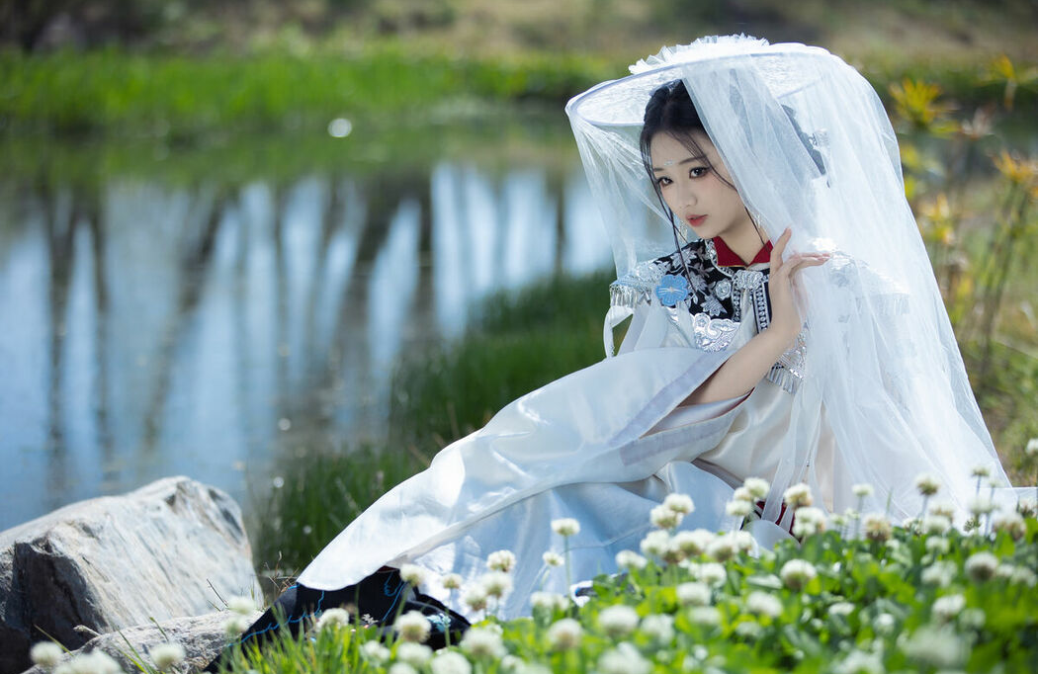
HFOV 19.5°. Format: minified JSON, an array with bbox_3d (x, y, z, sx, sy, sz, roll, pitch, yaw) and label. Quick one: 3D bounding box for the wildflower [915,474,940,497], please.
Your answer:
[{"bbox_3d":[0.589,0.213,4.370,0.036,0.030,0.035,0,7,0],"label":"wildflower"}]

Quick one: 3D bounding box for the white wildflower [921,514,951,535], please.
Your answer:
[{"bbox_3d":[0.600,0.269,4.350,0.041,0.030,0.038,0,6,0],"label":"white wildflower"}]

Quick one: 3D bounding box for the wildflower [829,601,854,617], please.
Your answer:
[{"bbox_3d":[0.426,0.360,4.000,0.033,0.023,0.029,0,6,0],"label":"wildflower"}]

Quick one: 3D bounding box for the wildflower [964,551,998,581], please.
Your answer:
[{"bbox_3d":[0.614,0.304,4.020,0.046,0.038,0.044,0,7,0],"label":"wildflower"}]

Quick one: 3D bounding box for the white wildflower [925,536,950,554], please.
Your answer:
[{"bbox_3d":[0.577,0.287,4.170,0.032,0.026,0.031,0,7,0],"label":"white wildflower"}]

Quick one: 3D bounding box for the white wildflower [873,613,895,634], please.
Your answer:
[{"bbox_3d":[0.465,0.364,3.850,0.029,0.027,0.029,0,6,0],"label":"white wildflower"}]

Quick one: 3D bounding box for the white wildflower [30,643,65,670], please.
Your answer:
[{"bbox_3d":[-0.526,0.356,3.377,0.034,0.029,0.034,0,7,0],"label":"white wildflower"}]

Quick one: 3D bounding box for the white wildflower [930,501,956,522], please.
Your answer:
[{"bbox_3d":[0.553,0.228,3.950,0.032,0.024,0.031,0,7,0],"label":"white wildflower"}]

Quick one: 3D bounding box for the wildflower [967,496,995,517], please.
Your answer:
[{"bbox_3d":[0.656,0.241,4.300,0.038,0.030,0.037,0,7,0],"label":"wildflower"}]

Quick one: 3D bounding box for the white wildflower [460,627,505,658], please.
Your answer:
[{"bbox_3d":[-0.045,0.389,3.850,0.056,0.037,0.046,0,6,0],"label":"white wildflower"}]

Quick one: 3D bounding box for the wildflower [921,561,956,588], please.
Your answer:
[{"bbox_3d":[0.557,0.316,4.020,0.043,0.035,0.042,0,7,0],"label":"wildflower"}]

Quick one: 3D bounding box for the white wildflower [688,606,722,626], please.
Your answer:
[{"bbox_3d":[0.214,0.323,3.500,0.039,0.023,0.038,0,7,0],"label":"white wildflower"}]

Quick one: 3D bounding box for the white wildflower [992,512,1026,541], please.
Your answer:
[{"bbox_3d":[0.666,0.257,4.116,0.044,0.038,0.044,0,7,0],"label":"white wildflower"}]

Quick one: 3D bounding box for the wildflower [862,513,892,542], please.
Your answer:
[{"bbox_3d":[0.485,0.258,4.100,0.038,0.035,0.037,0,7,0],"label":"wildflower"}]

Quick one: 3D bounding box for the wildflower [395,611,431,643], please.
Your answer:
[{"bbox_3d":[-0.143,0.393,4.100,0.047,0.044,0.047,0,6,0],"label":"wildflower"}]

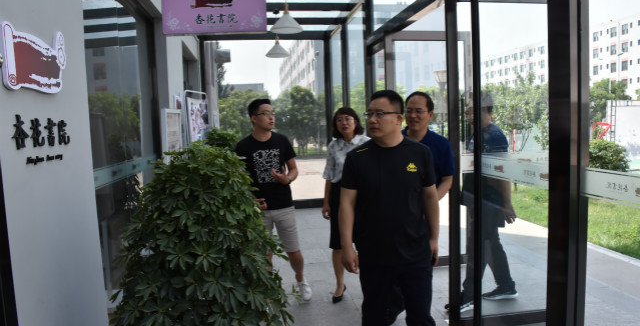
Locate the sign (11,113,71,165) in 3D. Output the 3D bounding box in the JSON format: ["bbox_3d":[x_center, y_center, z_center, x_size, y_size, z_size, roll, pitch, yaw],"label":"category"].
[{"bbox_3d":[-1.470,-0.127,2.547,0.025,0.250,0.709,-3,5,-8],"label":"sign"}]

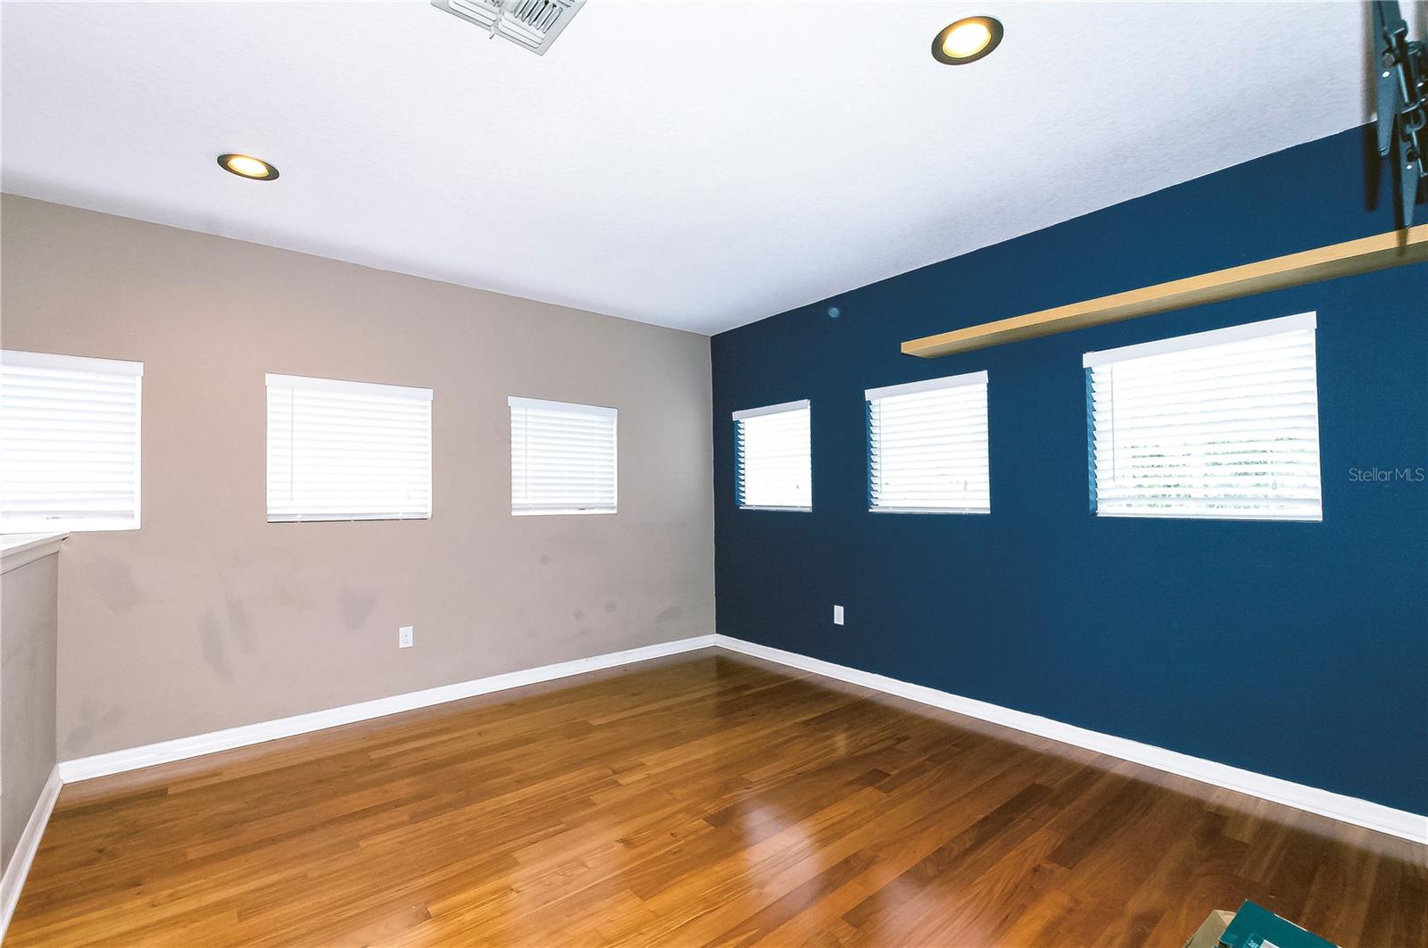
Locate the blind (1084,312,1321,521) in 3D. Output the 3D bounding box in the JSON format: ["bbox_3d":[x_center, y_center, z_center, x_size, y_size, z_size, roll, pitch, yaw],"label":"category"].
[{"bbox_3d":[2.005,-0.196,2.492,0.065,0.766,0.766,1,-3,-41],"label":"blind"}]

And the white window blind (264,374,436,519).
[{"bbox_3d":[-1.967,-0.122,3.251,0.785,0.752,0.065,1,-3,-39],"label":"white window blind"}]

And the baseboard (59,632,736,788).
[{"bbox_3d":[-1.372,1.292,3.631,3.558,0.089,0.015,1,-3,-39],"label":"baseboard"}]

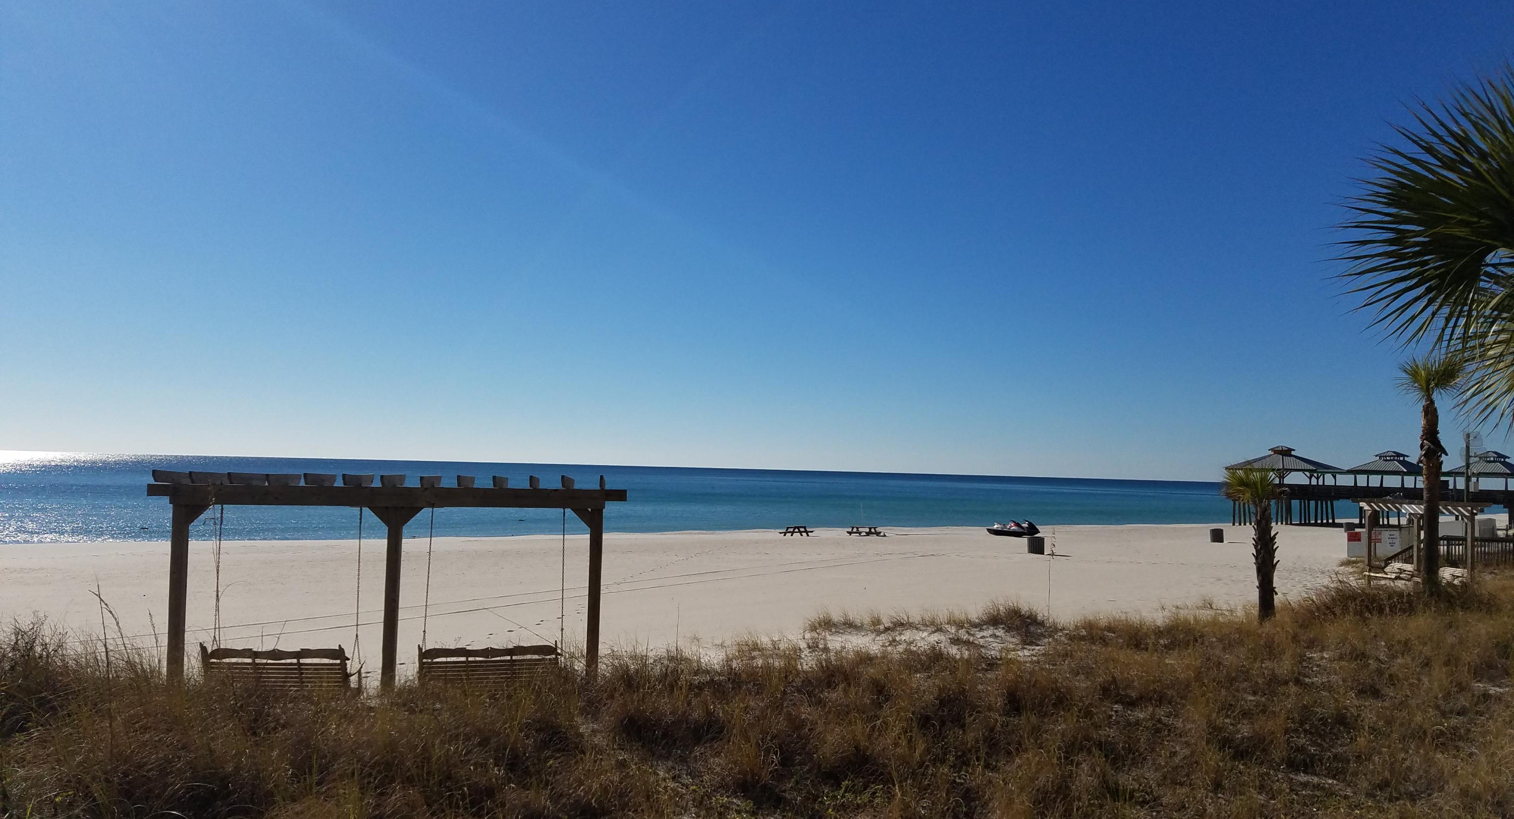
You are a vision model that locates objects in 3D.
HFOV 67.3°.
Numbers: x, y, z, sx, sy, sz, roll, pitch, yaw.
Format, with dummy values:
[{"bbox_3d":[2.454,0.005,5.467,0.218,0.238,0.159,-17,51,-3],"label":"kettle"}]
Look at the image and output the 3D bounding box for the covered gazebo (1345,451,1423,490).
[{"bbox_3d":[56.188,5.854,100.500,5.400,4.390,5.400,3,-4,-34],"label":"covered gazebo"}]

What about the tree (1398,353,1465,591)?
[{"bbox_3d":[19.565,1.888,33.000,1.750,6.899,1.750,0,-3,31],"label":"tree"}]

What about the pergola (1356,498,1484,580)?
[{"bbox_3d":[22.253,4.554,38.292,1.250,3.000,5.200,2,-3,-8],"label":"pergola"}]

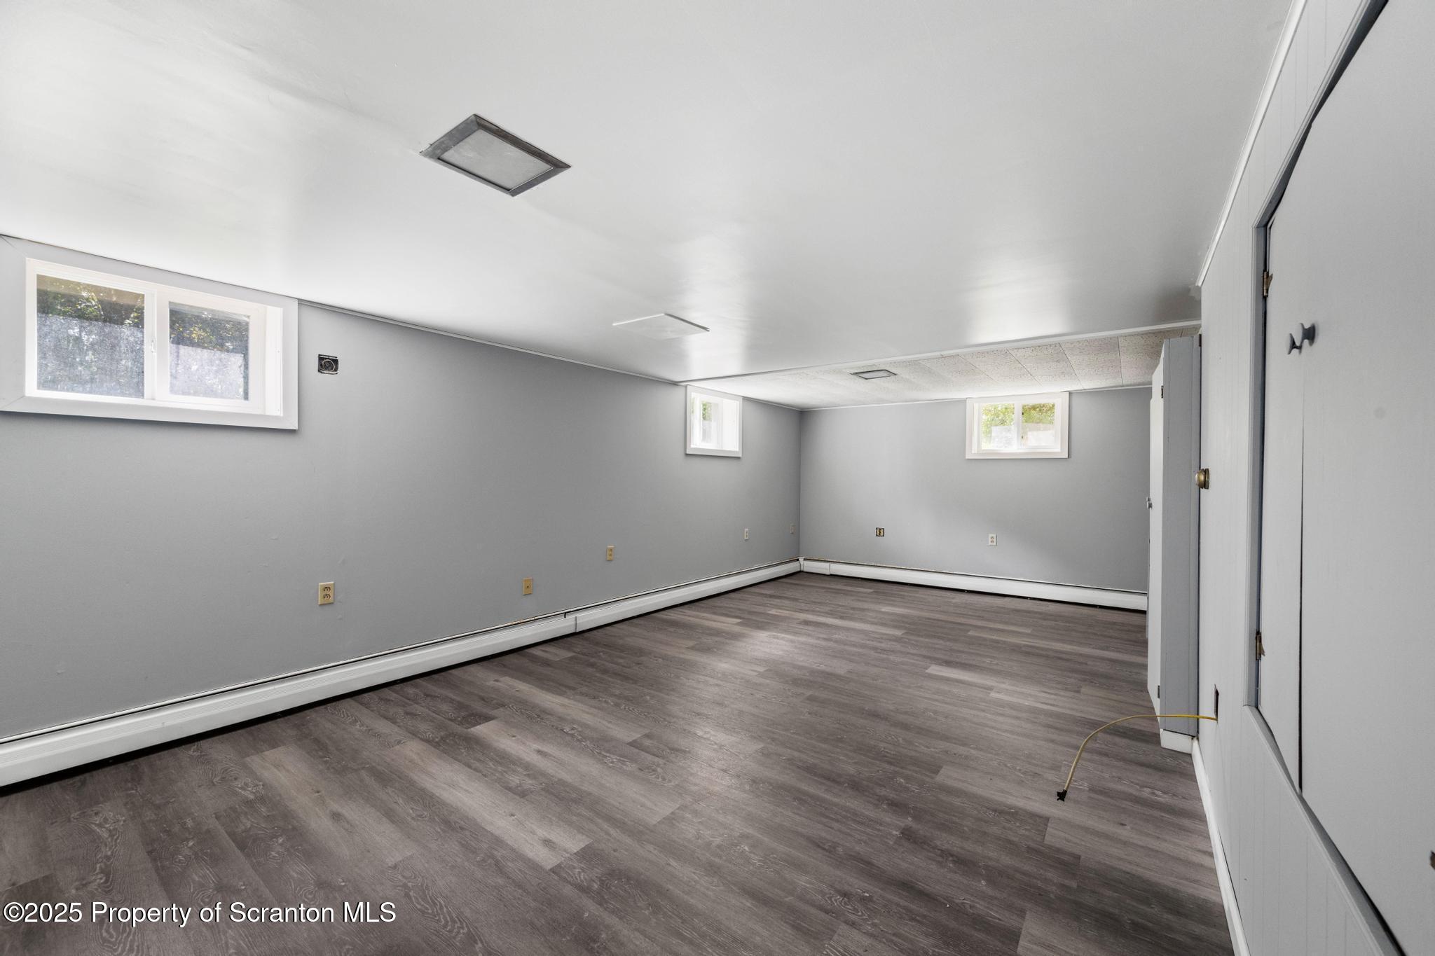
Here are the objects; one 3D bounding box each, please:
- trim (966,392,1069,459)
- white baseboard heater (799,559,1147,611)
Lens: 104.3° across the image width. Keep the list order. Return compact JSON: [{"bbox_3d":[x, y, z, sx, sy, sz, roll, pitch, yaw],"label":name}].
[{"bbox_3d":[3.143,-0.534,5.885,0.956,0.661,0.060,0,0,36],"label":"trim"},{"bbox_3d":[2.541,1.154,6.261,3.595,0.181,0.072,0,0,36],"label":"white baseboard heater"}]

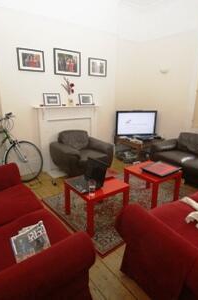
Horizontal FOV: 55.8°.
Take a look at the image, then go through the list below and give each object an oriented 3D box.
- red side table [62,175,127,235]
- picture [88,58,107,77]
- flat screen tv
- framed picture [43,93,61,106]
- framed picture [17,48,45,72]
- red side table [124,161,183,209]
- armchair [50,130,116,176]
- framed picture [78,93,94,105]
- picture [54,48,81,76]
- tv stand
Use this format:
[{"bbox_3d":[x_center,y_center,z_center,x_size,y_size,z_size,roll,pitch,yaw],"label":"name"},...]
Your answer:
[{"bbox_3d":[-0.031,0.604,2.252,0.550,0.450,0.550,-10,18,-35],"label":"red side table"},{"bbox_3d":[-0.019,-1.701,3.854,0.430,0.332,0.030,-8,17,-29],"label":"picture"},{"bbox_3d":[0.959,-0.644,4.689,1.040,0.630,0.110,-3,15,-14],"label":"flat screen tv"},{"bbox_3d":[-0.879,-0.947,3.539,0.315,0.230,0.025,-10,9,-36],"label":"framed picture"},{"bbox_3d":[-1.161,-1.544,3.216,0.437,0.338,0.030,-8,17,-29],"label":"framed picture"},{"bbox_3d":[0.749,0.498,2.680,0.550,0.450,0.550,-10,18,-35],"label":"red side table"},{"bbox_3d":[-0.305,0.092,3.504,0.960,0.810,0.860,-9,17,-31],"label":"armchair"},{"bbox_3d":[-0.274,-1.071,3.973,0.310,0.230,0.025,-10,9,-36],"label":"framed picture"},{"bbox_3d":[-0.585,-1.645,3.533,0.530,0.438,0.030,-8,17,-29],"label":"picture"},{"bbox_3d":[0.938,-0.034,4.632,0.680,0.490,0.880,-10,18,-36],"label":"tv stand"}]

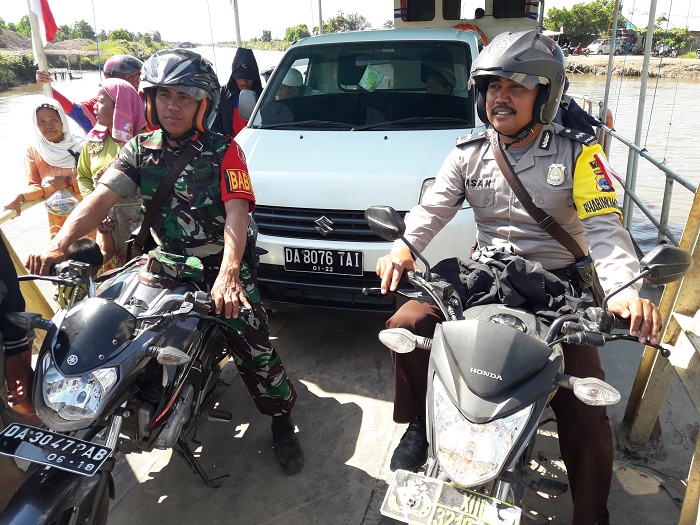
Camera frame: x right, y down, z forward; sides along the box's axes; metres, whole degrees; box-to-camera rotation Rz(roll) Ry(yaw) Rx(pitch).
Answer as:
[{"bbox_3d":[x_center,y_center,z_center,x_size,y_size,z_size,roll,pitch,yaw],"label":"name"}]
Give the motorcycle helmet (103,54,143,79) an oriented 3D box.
[{"bbox_3d":[-1.524,-1.268,3.800,0.290,0.250,0.250,6,22,19],"label":"motorcycle helmet"}]

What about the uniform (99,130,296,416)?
[{"bbox_3d":[-0.600,0.025,2.331,0.700,1.200,0.580,0,21,4],"label":"uniform"}]

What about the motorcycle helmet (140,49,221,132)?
[{"bbox_3d":[-0.608,-0.620,2.030,0.260,0.280,0.320,0,21,4],"label":"motorcycle helmet"}]

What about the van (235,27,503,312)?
[{"bbox_3d":[0.433,-1.003,4.724,1.670,1.840,4.150,5,22,16],"label":"van"}]

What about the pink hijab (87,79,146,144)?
[{"bbox_3d":[-1.155,-0.747,2.800,0.280,0.320,0.250,-9,22,-19],"label":"pink hijab"}]

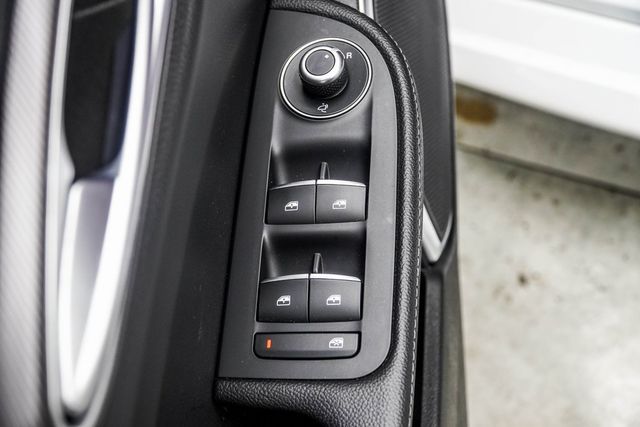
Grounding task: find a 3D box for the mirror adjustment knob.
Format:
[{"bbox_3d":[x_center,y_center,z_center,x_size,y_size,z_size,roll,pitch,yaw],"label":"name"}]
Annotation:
[{"bbox_3d":[0.001,-0.067,0.508,0.022,0.014,0.022,-5,65,12],"label":"mirror adjustment knob"}]

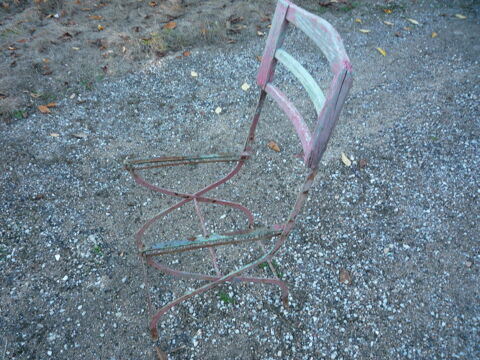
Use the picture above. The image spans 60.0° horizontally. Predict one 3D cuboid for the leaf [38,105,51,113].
[{"bbox_3d":[-1.046,-0.377,2.225,0.092,0.016,0.027,27,46,21],"label":"leaf"}]

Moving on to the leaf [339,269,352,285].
[{"bbox_3d":[0.406,0.371,1.603,0.039,0.013,0.074,5,42,-2],"label":"leaf"}]

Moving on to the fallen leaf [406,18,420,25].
[{"bbox_3d":[1.538,-1.402,3.690,0.033,0.018,0.129,-30,54,-34],"label":"fallen leaf"}]

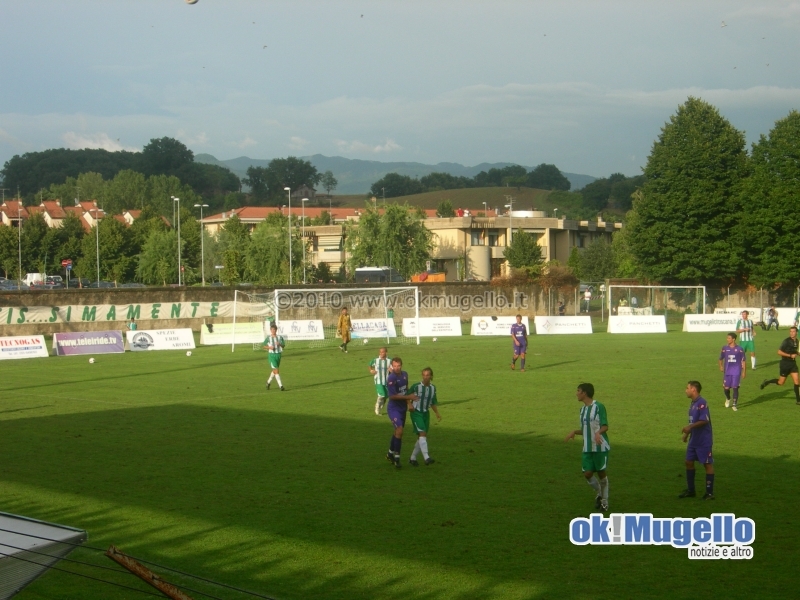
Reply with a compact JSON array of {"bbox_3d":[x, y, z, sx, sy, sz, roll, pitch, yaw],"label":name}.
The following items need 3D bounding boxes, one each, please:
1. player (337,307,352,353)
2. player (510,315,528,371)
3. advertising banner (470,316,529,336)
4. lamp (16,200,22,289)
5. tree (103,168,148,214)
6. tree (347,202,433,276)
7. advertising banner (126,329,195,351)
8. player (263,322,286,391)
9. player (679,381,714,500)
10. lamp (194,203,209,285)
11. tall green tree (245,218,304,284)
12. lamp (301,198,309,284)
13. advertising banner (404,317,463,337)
[{"bbox_3d":[-2.213,1.193,66.600,0.630,1.810,0.480,-2,1,3],"label":"player"},{"bbox_3d":[3.821,1.368,53.200,0.560,1.750,0.450,-1,1,7],"label":"player"},{"bbox_3d":[4.811,1.250,79.534,2.800,0.890,0.600,-1,1,-13],"label":"advertising banner"},{"bbox_3d":[-34.225,-4.236,150.089,0.600,8.568,0.350,-1,1,0],"label":"lamp"},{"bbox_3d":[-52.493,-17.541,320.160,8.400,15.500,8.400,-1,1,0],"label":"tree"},{"bbox_3d":[-0.952,-5.040,160.090,8.300,8.673,8.000,-1,1,0],"label":"tree"},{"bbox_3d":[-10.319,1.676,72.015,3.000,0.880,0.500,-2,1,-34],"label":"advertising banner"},{"bbox_3d":[-3.460,1.564,45.945,0.580,1.800,0.480,-1,1,-3],"label":"player"},{"bbox_3d":[4.366,2.064,24.500,0.500,1.750,0.550,-1,1,-23],"label":"player"},{"bbox_3d":[-17.180,-4.241,145.069,1.300,8.165,0.300,-1,1,18],"label":"lamp"},{"bbox_3d":[-11.100,-3.784,148.059,5.400,6.932,5.400,-1,1,-4],"label":"tall green tree"},{"bbox_3d":[-8.159,-4.540,145.072,0.650,8.438,0.250,-1,1,22],"label":"lamp"},{"bbox_3d":[1.552,1.291,78.801,2.800,0.890,0.600,-1,1,-14],"label":"advertising banner"}]

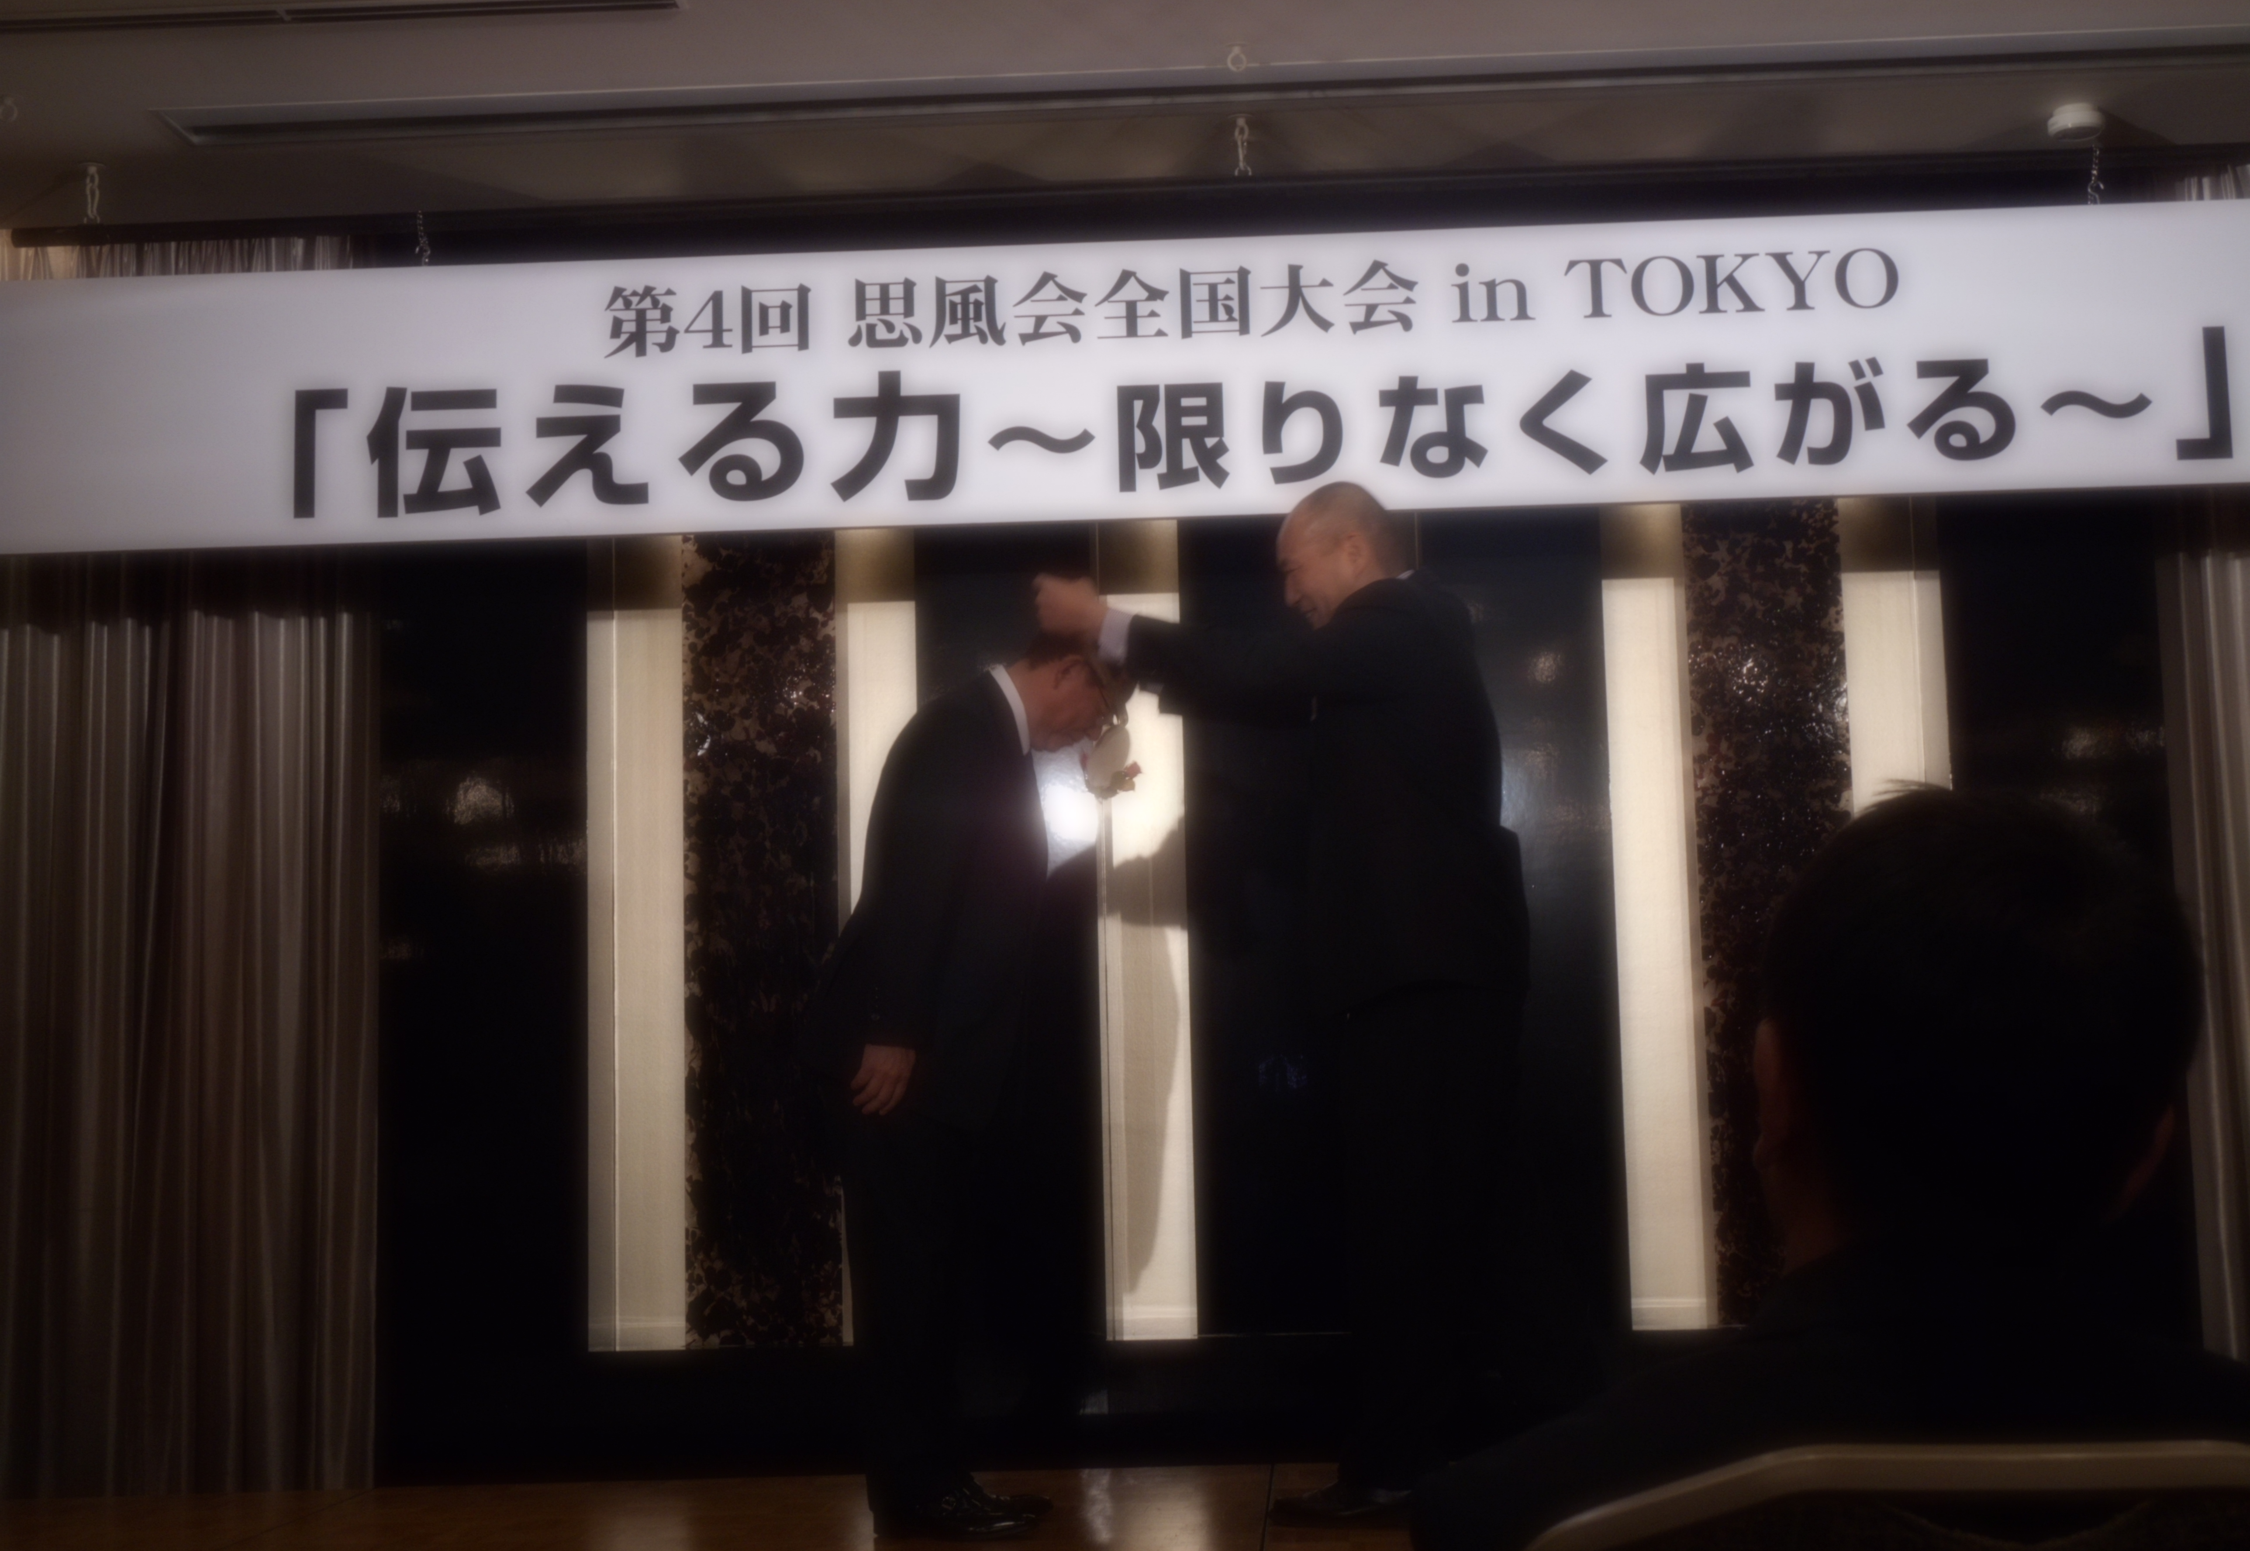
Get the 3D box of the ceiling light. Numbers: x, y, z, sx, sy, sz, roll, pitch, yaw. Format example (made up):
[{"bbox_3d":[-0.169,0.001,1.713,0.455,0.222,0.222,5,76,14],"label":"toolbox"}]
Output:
[{"bbox_3d":[1.714,-1.179,5.385,0.100,0.045,0.100,-2,-6,3],"label":"ceiling light"}]

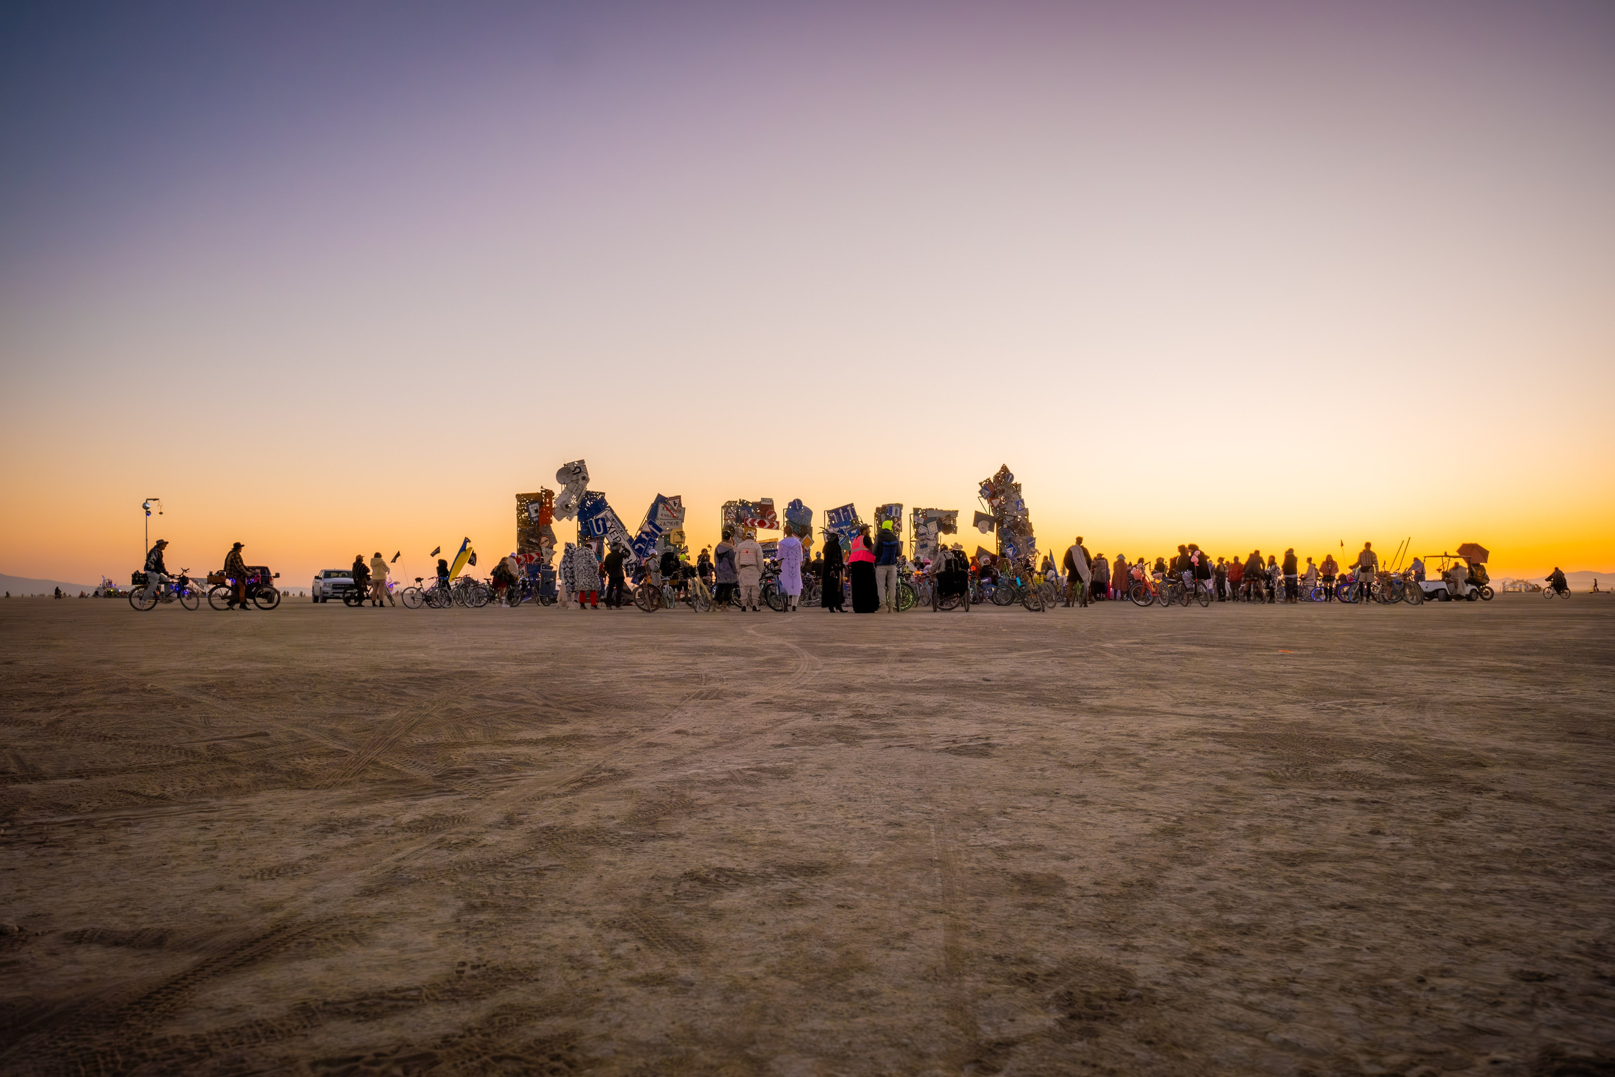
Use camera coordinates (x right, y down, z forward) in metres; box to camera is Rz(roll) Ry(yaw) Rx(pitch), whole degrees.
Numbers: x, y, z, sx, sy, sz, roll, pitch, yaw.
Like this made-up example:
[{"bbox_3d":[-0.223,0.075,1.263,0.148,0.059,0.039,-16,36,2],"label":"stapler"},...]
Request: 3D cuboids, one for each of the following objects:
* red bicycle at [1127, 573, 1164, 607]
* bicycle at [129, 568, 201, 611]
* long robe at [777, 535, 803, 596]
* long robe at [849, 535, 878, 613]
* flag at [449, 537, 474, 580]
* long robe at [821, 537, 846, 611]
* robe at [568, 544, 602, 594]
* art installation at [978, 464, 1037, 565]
[{"bbox_3d":[10.163,1.555,32.000,0.620,1.080,1.720,1,-3,-22],"label":"red bicycle"},{"bbox_3d":[-17.452,1.395,29.200,1.780,1.140,0.600,1,-3,-28],"label":"bicycle"},{"bbox_3d":[-0.362,0.577,22.900,0.530,1.290,0.360,0,-3,3],"label":"long robe"},{"bbox_3d":[1.165,0.738,22.100,0.600,1.560,0.470,-2,-4,34],"label":"long robe"},{"bbox_3d":[-11.239,0.676,35.000,0.850,1.350,0.300,1,-3,-18],"label":"flag"},{"bbox_3d":[0.554,0.738,22.500,0.500,1.500,0.430,-2,-3,30],"label":"long robe"},{"bbox_3d":[-5.862,0.818,28.500,0.780,1.330,0.500,-1,-3,9],"label":"robe"},{"bbox_3d":[13.659,-0.491,74.000,4.600,9.330,1.200,1,-3,-27],"label":"art installation"}]

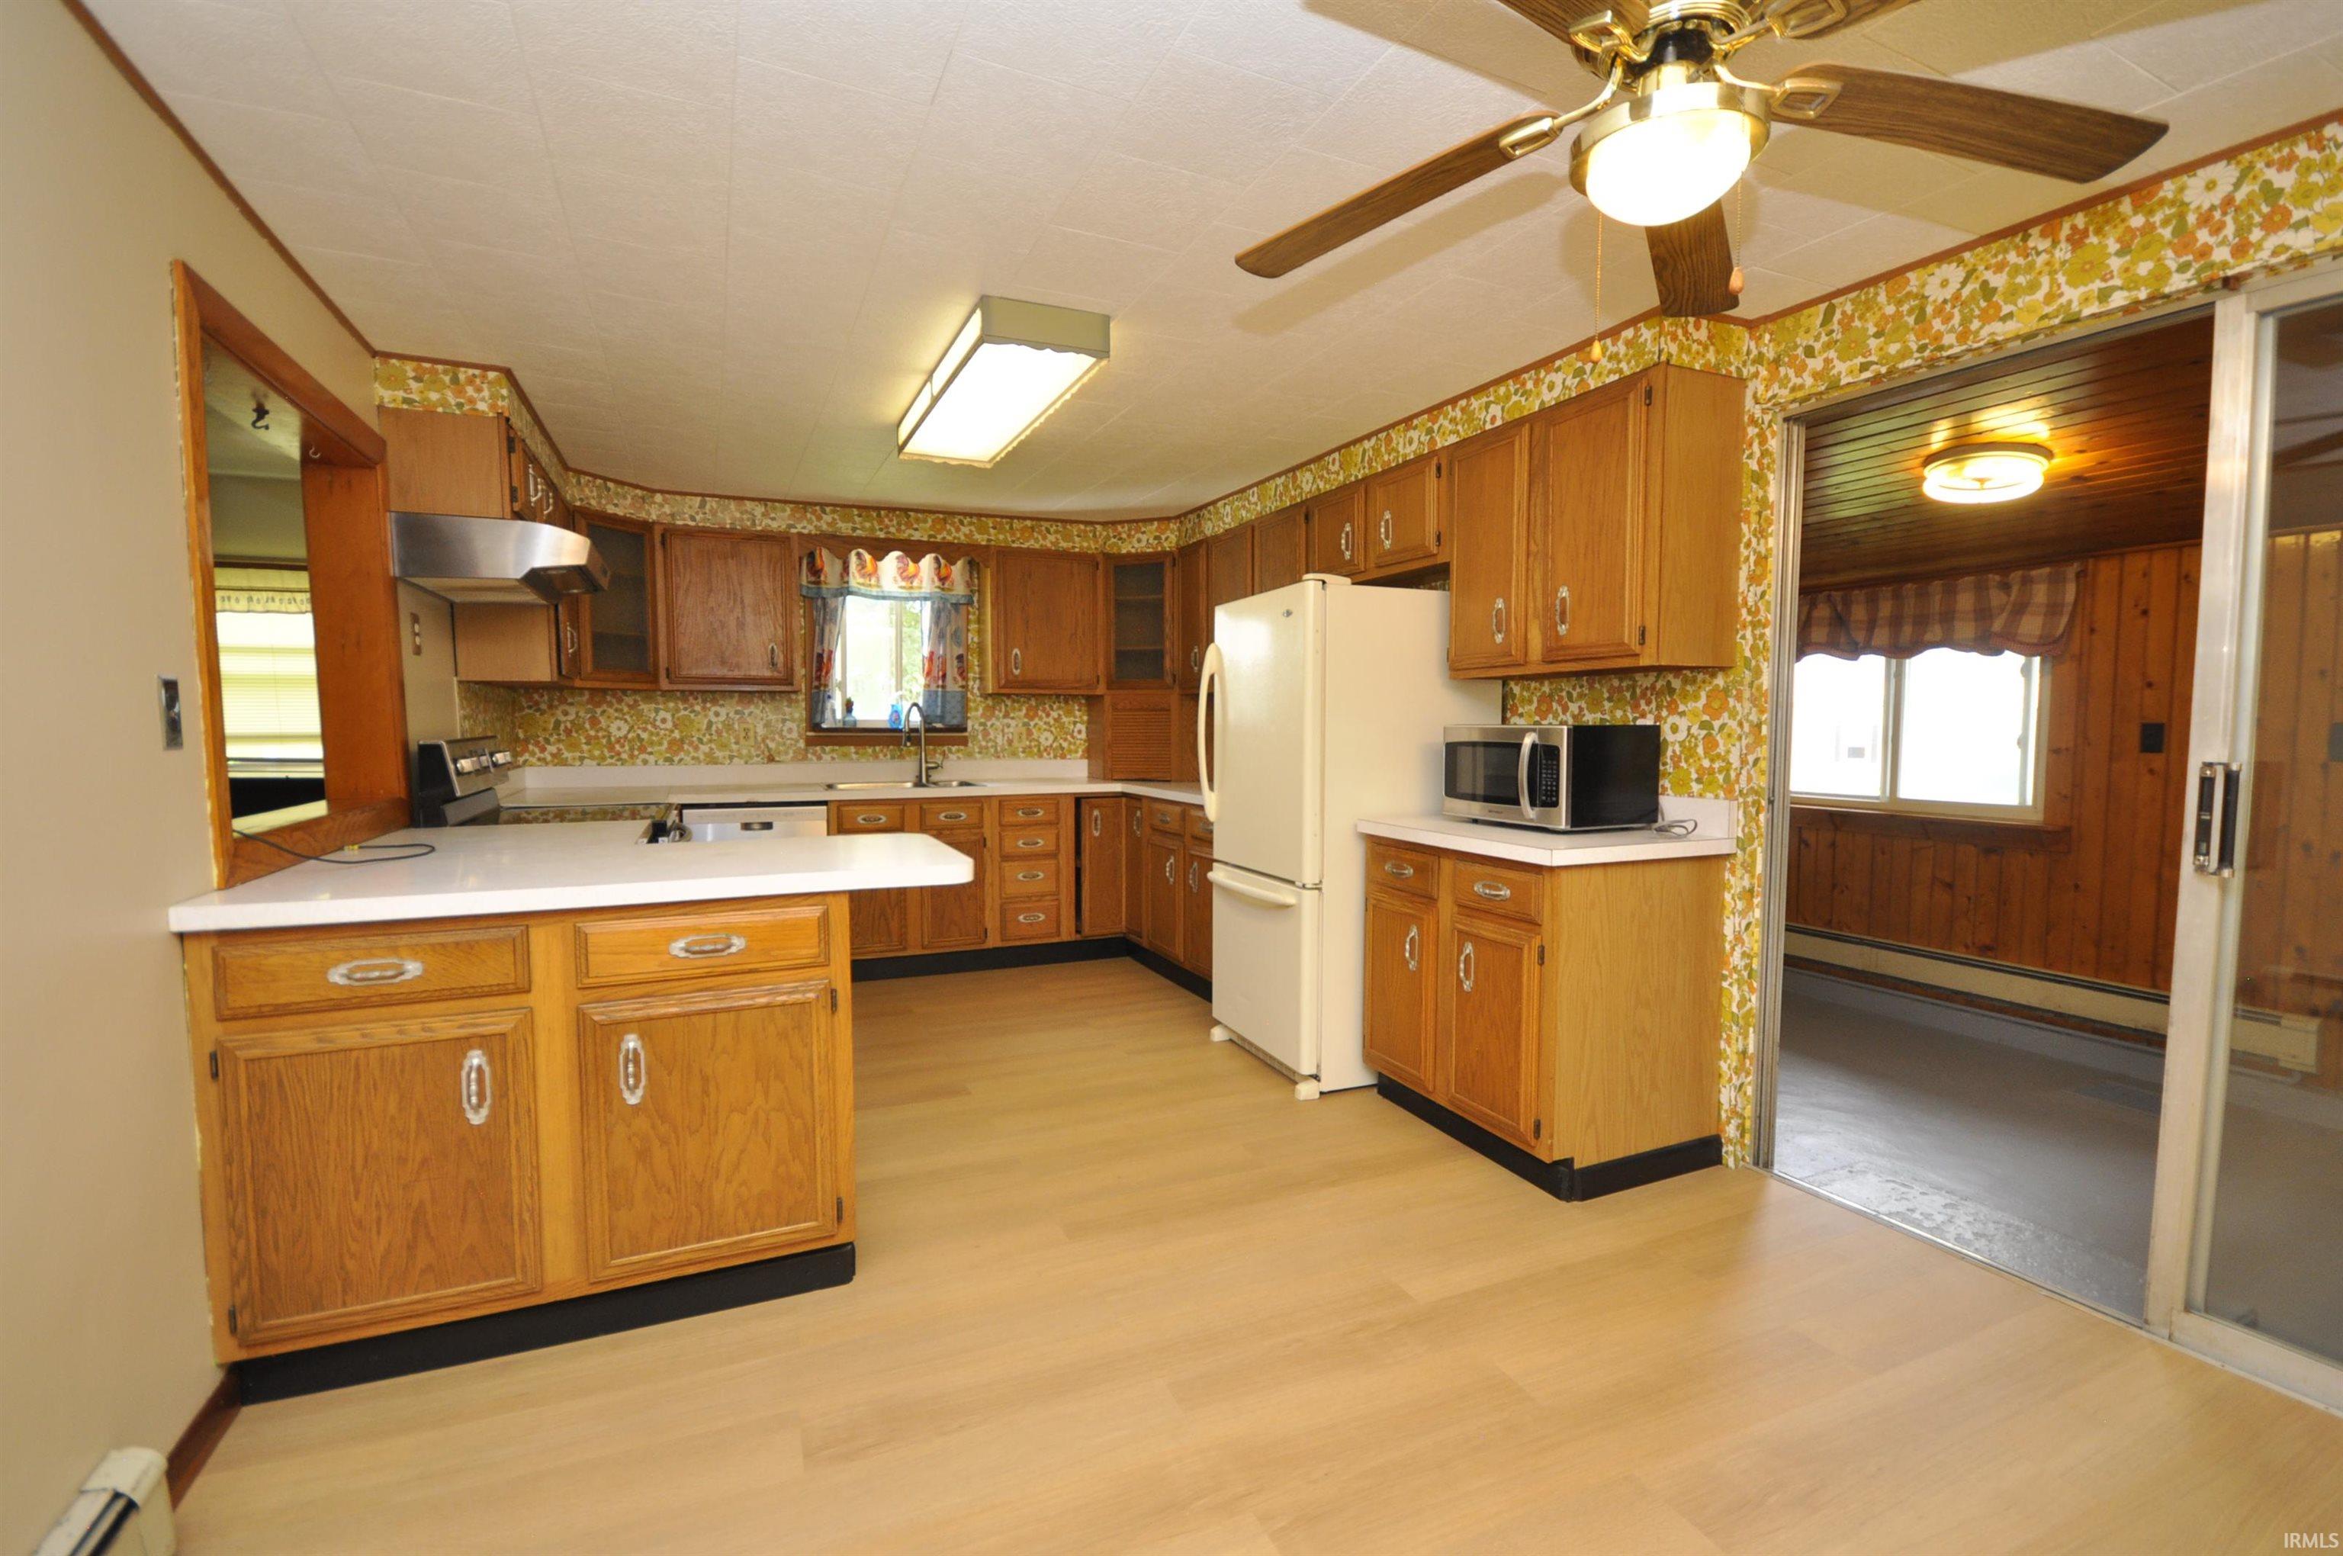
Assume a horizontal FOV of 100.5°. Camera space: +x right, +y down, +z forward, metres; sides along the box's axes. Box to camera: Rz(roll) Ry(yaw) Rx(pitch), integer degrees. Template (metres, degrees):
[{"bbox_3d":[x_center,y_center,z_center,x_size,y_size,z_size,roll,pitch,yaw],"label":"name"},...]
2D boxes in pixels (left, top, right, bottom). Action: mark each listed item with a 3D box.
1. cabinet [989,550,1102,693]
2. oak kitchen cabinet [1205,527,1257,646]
[{"bbox_3d":[-0.710,-0.818,5.258,0.618,0.747,0.303,-2,4,-25],"label":"cabinet"},{"bbox_3d":[0.399,-0.795,4.718,0.310,0.762,0.470,-1,3,-25],"label":"oak kitchen cabinet"}]

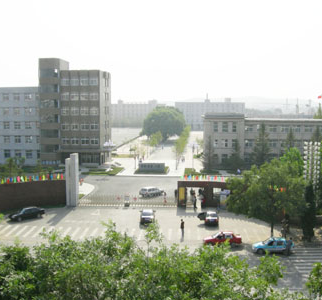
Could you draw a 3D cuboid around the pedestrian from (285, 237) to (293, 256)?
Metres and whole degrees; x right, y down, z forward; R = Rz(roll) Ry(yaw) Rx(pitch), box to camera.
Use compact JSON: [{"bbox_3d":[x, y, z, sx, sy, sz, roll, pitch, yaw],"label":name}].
[{"bbox_3d":[13.367,10.062,43.091,0.550,1.720,0.400,-1,6,-10],"label":"pedestrian"}]

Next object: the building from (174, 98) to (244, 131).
[{"bbox_3d":[33.925,-24.097,288.168,48.000,21.500,16.000,1,5,6],"label":"building"}]

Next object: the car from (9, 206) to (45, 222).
[{"bbox_3d":[-18.511,8.789,57.738,4.650,1.450,1.750,-4,7,-37],"label":"car"}]

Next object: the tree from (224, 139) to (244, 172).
[{"bbox_3d":[16.852,0.949,96.324,4.600,7.900,4.600,0,5,0],"label":"tree"}]

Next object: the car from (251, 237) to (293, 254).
[{"bbox_3d":[11.896,10.105,44.205,4.200,1.420,1.680,0,5,0],"label":"car"}]

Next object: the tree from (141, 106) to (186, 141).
[{"bbox_3d":[1.153,-12.014,191.063,19.500,15.800,18.500,0,5,0],"label":"tree"}]

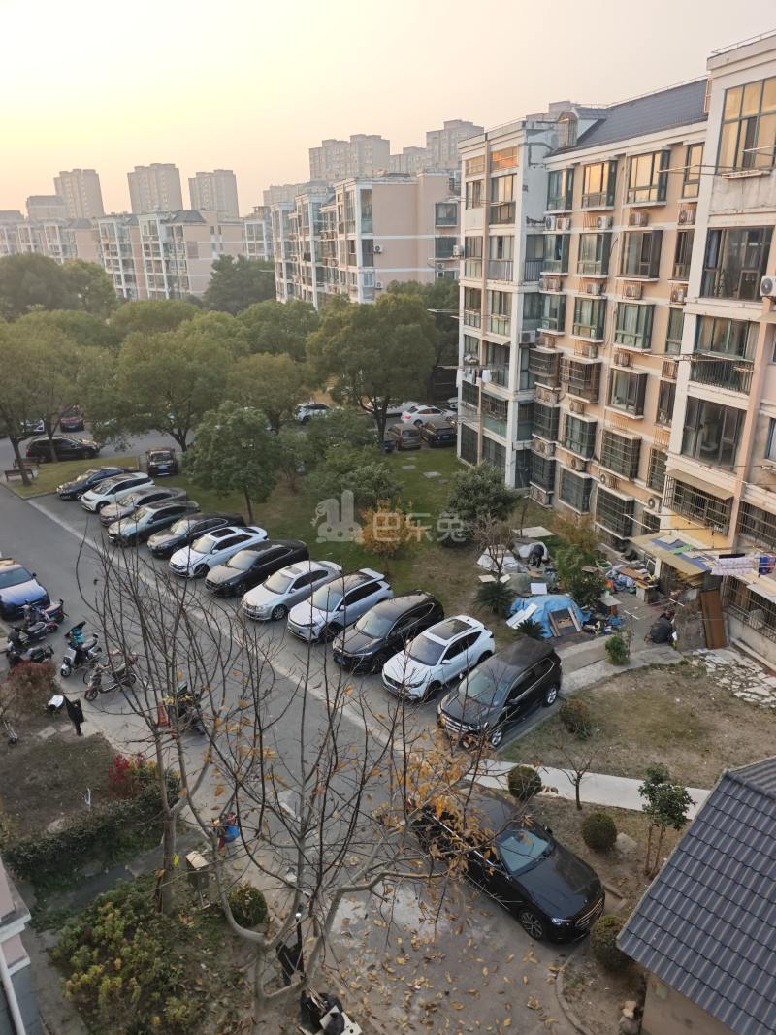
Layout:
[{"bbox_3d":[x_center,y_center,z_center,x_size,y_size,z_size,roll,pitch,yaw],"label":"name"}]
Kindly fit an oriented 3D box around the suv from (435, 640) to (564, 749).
[{"bbox_3d":[3.665,5.518,23.006,4.694,1.759,1.937,-21,28,-41],"label":"suv"}]

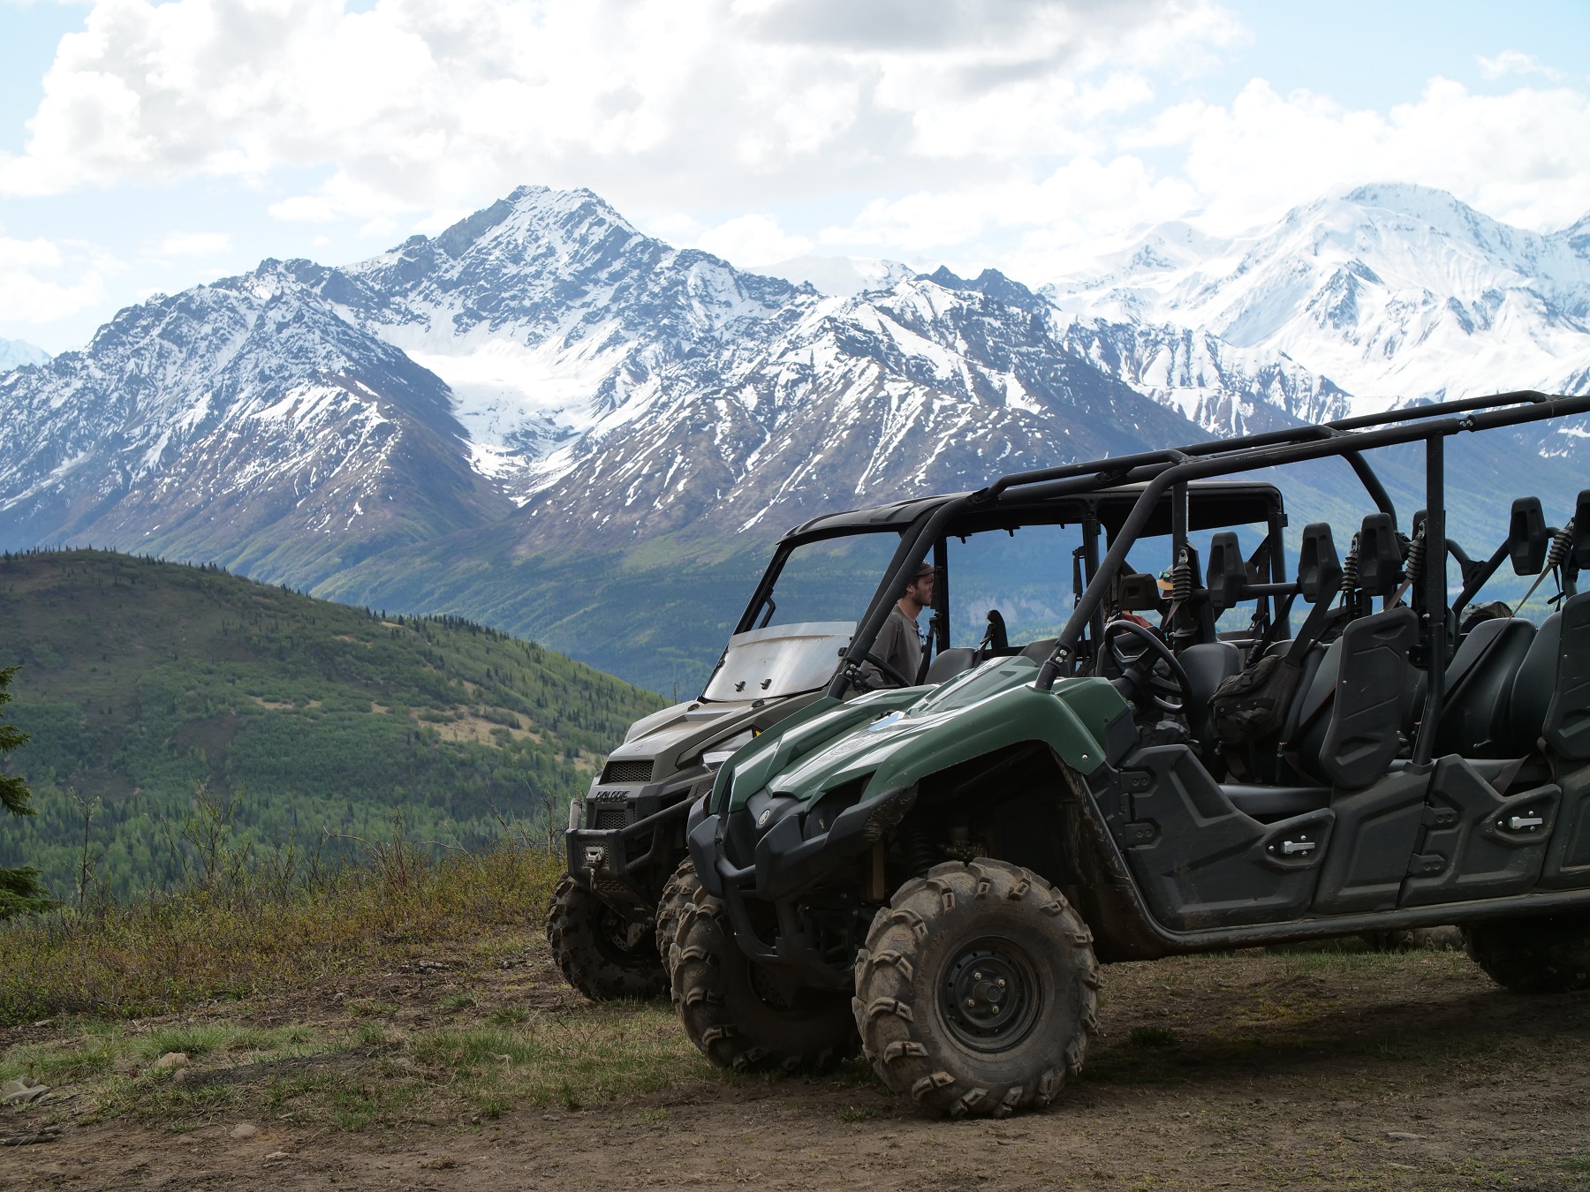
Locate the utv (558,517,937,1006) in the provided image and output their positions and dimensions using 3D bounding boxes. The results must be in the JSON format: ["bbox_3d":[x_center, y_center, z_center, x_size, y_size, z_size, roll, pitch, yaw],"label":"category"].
[{"bbox_3d":[0.900,0.595,15.680,3.750,1.950,1.540,-2,-1,-24],"label":"utv"}]

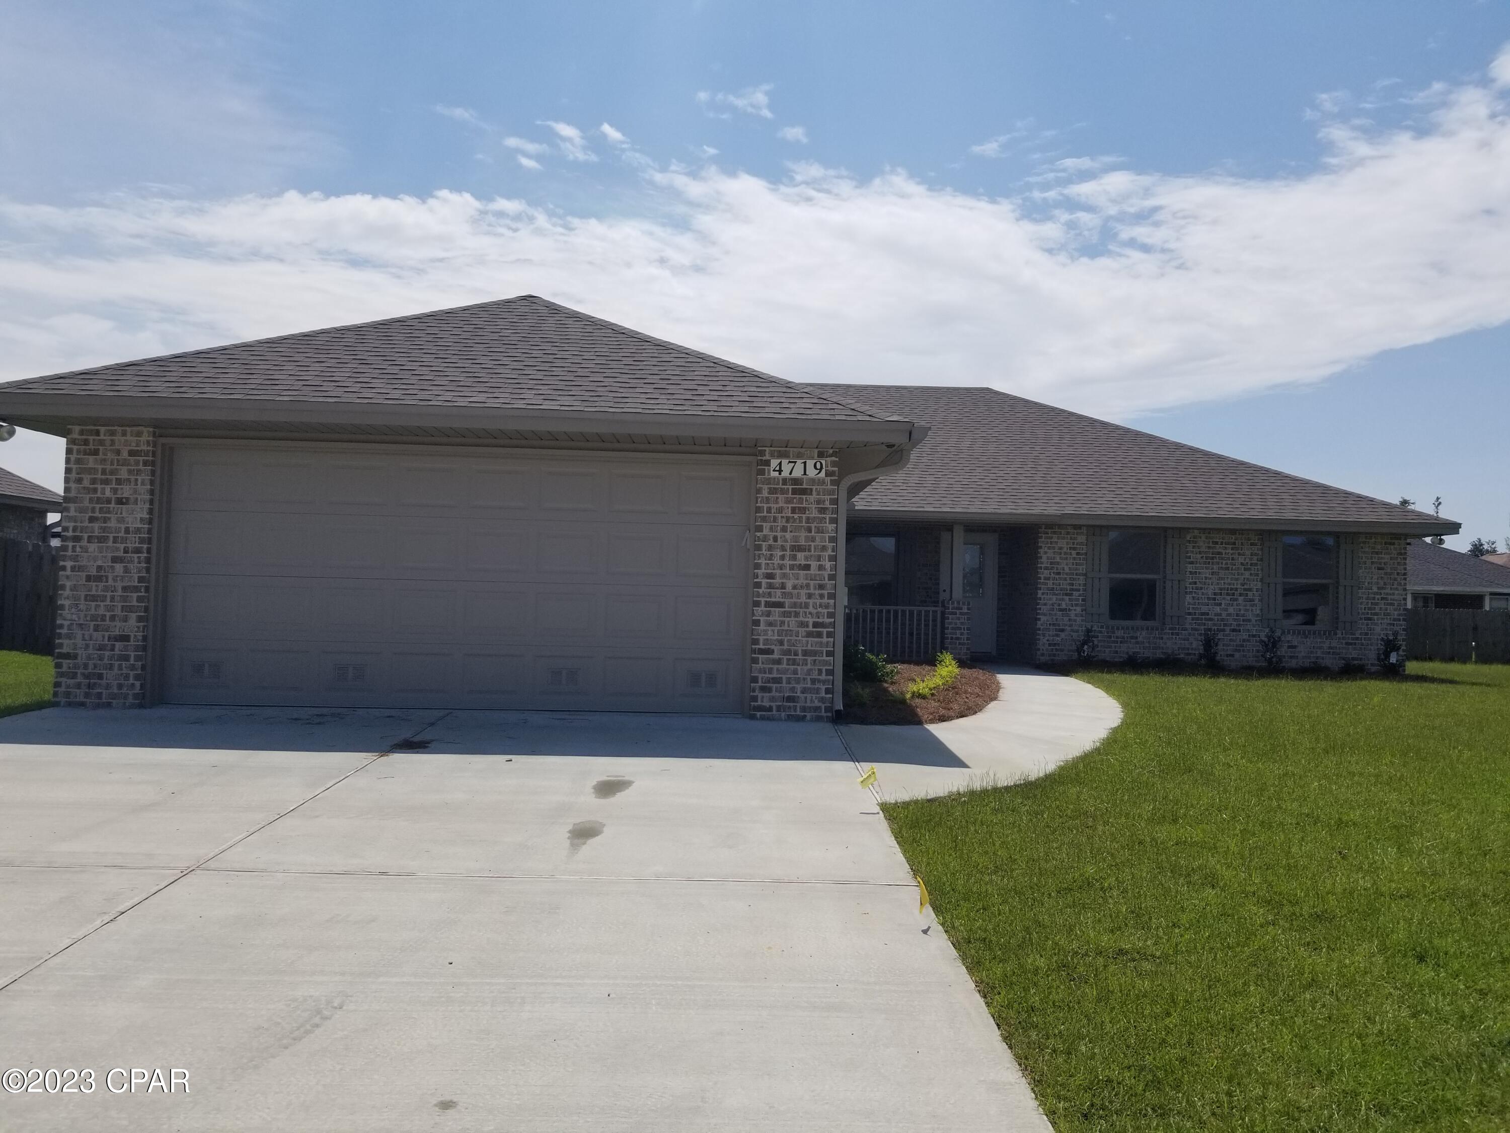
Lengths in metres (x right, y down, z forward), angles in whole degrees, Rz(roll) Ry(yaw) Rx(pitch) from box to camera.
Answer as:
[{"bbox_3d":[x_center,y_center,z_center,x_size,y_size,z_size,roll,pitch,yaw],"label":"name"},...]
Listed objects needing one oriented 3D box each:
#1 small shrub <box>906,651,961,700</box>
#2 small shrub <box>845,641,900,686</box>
[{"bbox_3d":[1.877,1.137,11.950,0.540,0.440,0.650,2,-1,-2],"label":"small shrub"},{"bbox_3d":[1.315,1.111,13.100,0.700,0.460,0.620,2,-1,-2],"label":"small shrub"}]

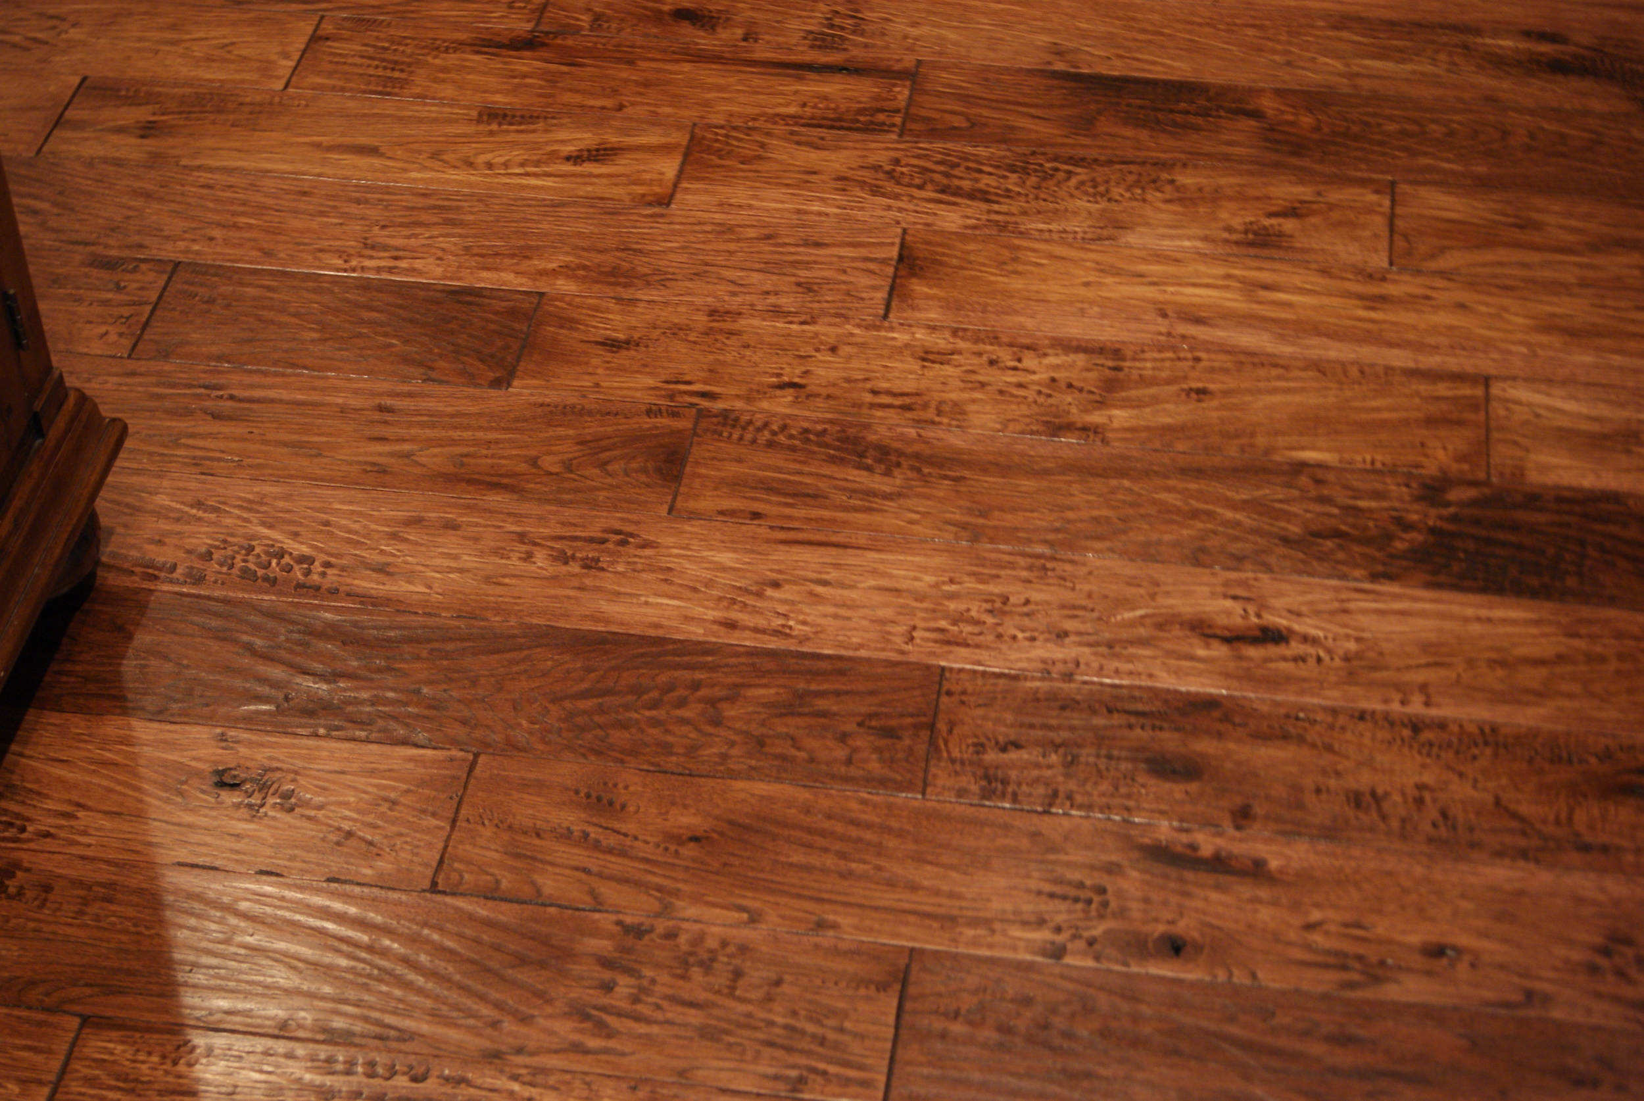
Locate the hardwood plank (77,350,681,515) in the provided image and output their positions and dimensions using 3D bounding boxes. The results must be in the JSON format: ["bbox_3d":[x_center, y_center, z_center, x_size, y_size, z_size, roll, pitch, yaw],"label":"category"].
[{"bbox_3d":[-0.386,-0.090,2.165,0.566,0.016,0.127,5,44,7],"label":"hardwood plank"}]

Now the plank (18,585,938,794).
[{"bbox_3d":[-0.268,0.099,1.967,0.702,0.016,0.127,5,44,7],"label":"plank"}]

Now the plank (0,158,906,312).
[{"bbox_3d":[-0.365,-0.267,2.348,0.862,0.016,0.127,5,44,7],"label":"plank"}]

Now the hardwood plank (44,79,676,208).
[{"bbox_3d":[-0.403,-0.359,2.445,0.568,0.016,0.127,5,44,7],"label":"hardwood plank"}]

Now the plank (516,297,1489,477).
[{"bbox_3d":[0.140,-0.129,2.197,0.771,0.016,0.127,5,44,7],"label":"plank"}]

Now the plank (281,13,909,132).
[{"bbox_3d":[-0.200,-0.429,2.514,0.565,0.016,0.127,5,44,7],"label":"plank"}]

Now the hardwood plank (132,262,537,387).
[{"bbox_3d":[-0.396,-0.180,2.259,0.314,0.016,0.127,5,44,7],"label":"hardwood plank"}]

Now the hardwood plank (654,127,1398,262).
[{"bbox_3d":[0.182,-0.303,2.377,0.615,0.016,0.127,5,44,7],"label":"hardwood plank"}]

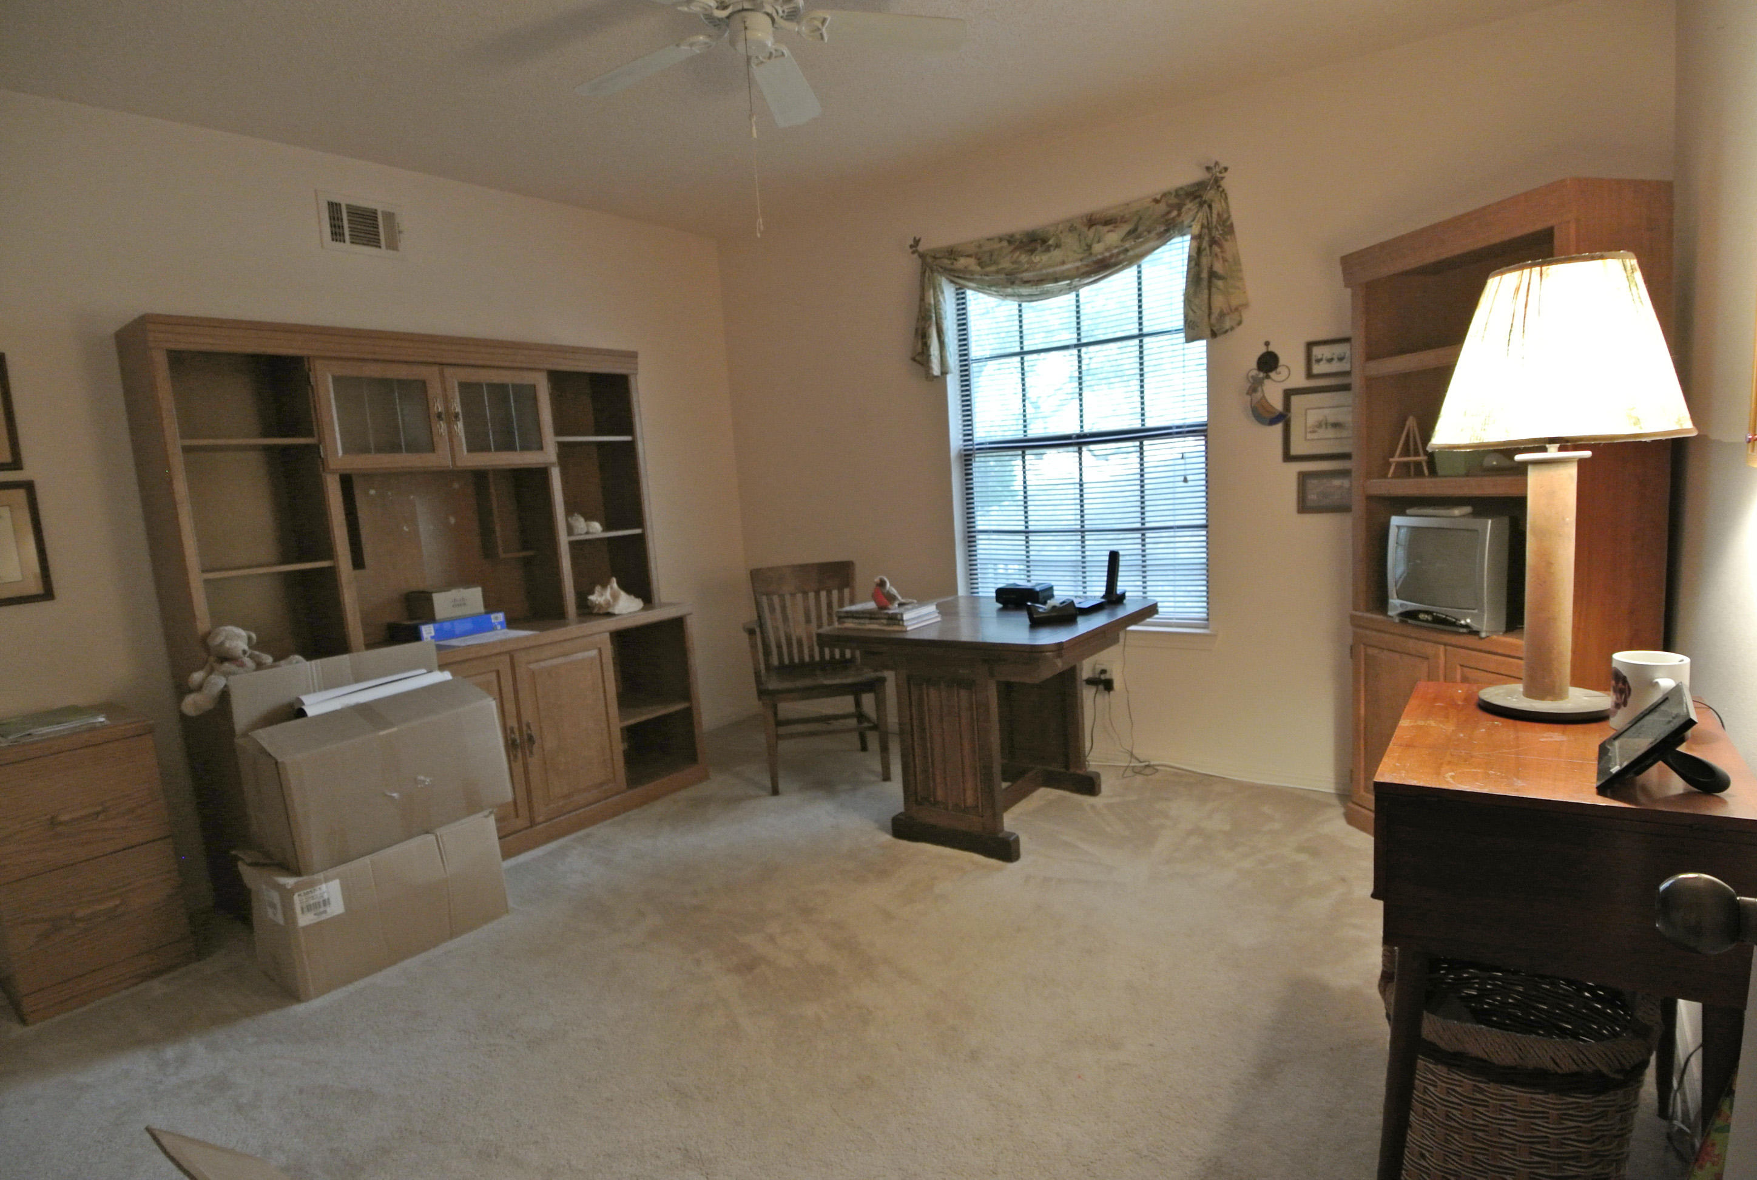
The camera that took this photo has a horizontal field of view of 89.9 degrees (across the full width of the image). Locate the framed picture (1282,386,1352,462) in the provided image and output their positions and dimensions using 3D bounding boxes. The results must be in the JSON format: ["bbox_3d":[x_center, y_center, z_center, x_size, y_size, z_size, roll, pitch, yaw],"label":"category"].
[{"bbox_3d":[1.520,-0.562,2.957,0.312,0.253,0.019,2,9,37],"label":"framed picture"}]

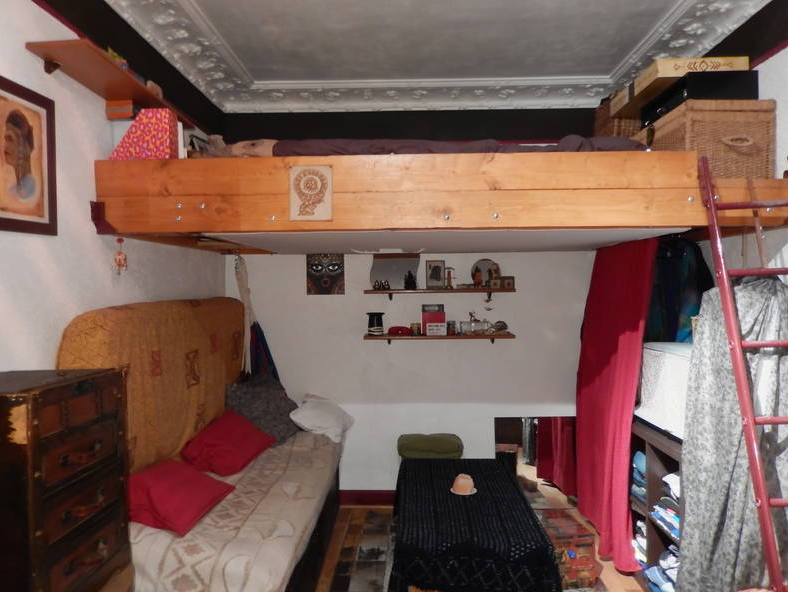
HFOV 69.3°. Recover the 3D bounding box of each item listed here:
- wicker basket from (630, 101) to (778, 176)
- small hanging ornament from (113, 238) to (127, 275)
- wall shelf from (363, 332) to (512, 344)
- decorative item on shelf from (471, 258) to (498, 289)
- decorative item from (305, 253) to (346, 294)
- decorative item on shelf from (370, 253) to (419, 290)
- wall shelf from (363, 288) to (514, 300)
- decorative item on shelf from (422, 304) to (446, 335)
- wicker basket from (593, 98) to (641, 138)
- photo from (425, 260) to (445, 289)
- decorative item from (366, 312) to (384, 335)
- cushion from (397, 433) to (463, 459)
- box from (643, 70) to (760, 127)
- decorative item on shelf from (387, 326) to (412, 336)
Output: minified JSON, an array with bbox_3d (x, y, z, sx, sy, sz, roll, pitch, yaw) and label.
[{"bbox_3d":[1.352,-0.591,2.611,0.352,0.400,0.660,-1,1,1],"label":"wicker basket"},{"bbox_3d":[-1.085,-0.159,2.263,0.048,0.150,0.045,-1,1,1],"label":"small hanging ornament"},{"bbox_3d":[0.297,0.290,3.753,0.971,0.068,0.200,-1,1,1],"label":"wall shelf"},{"bbox_3d":[0.606,-0.143,3.763,0.186,0.201,0.060,-1,1,1],"label":"decorative item on shelf"},{"bbox_3d":[-0.441,-0.143,3.699,0.249,0.269,0.020,-1,1,1],"label":"decorative item"},{"bbox_3d":[0.006,-0.155,3.648,0.317,0.237,0.040,-1,1,1],"label":"decorative item on shelf"},{"bbox_3d":[0.296,-0.005,3.746,0.969,0.068,0.200,-1,1,1],"label":"wall shelf"},{"bbox_3d":[0.251,0.151,3.579,0.154,0.195,0.070,-1,1,1],"label":"decorative item on shelf"},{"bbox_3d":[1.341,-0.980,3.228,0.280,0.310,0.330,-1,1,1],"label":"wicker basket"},{"bbox_3d":[0.267,-0.135,3.623,0.124,0.181,0.025,-1,1,1],"label":"photo"},{"bbox_3d":[-0.119,0.185,3.748,0.120,0.150,0.120,-1,1,1],"label":"decorative item"},{"bbox_3d":[0.236,0.986,3.721,0.425,0.175,0.260,-1,1,1],"label":"cushion"},{"bbox_3d":[1.272,-0.814,2.417,0.266,0.107,0.449,-1,1,1],"label":"box"},{"bbox_3d":[0.039,0.230,3.736,0.155,0.059,0.100,-1,1,1],"label":"decorative item on shelf"}]

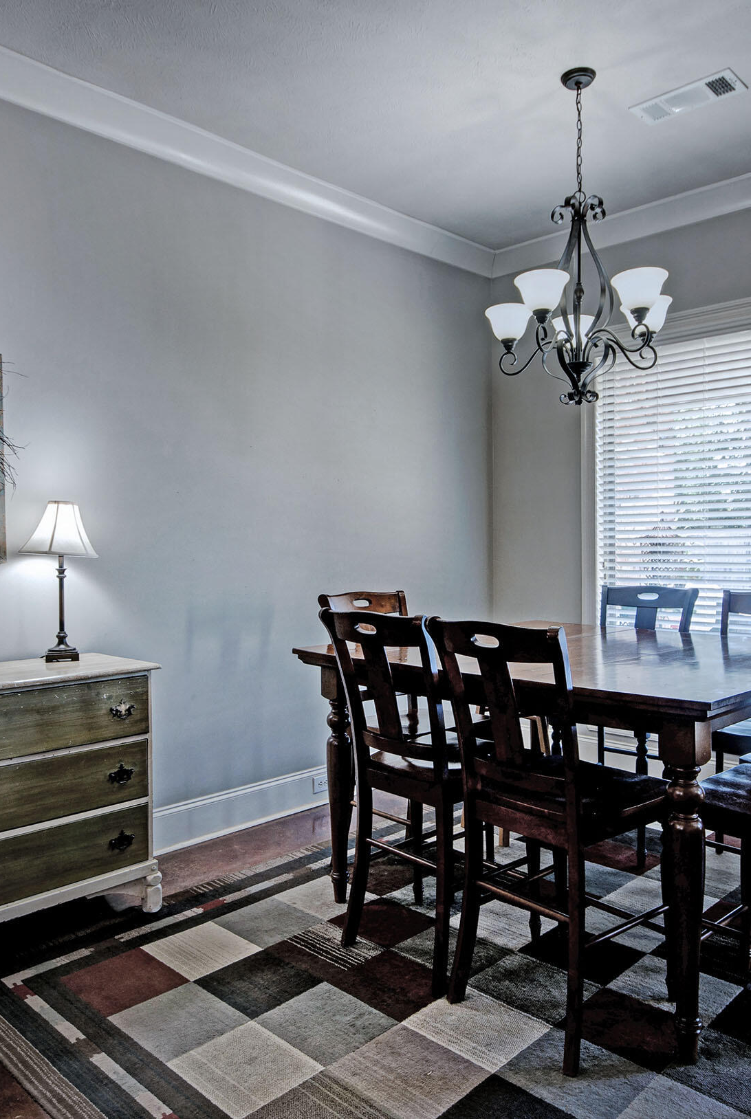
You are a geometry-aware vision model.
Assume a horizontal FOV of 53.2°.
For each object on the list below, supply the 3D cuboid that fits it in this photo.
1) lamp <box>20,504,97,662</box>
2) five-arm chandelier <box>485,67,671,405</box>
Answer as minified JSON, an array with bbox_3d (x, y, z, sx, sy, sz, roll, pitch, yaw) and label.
[{"bbox_3d":[-1.181,0.081,2.825,0.275,0.585,0.275,0,1,45],"label":"lamp"},{"bbox_3d":[0.797,-1.253,2.933,0.710,1.240,0.710,0,1,45],"label":"five-arm chandelier"}]

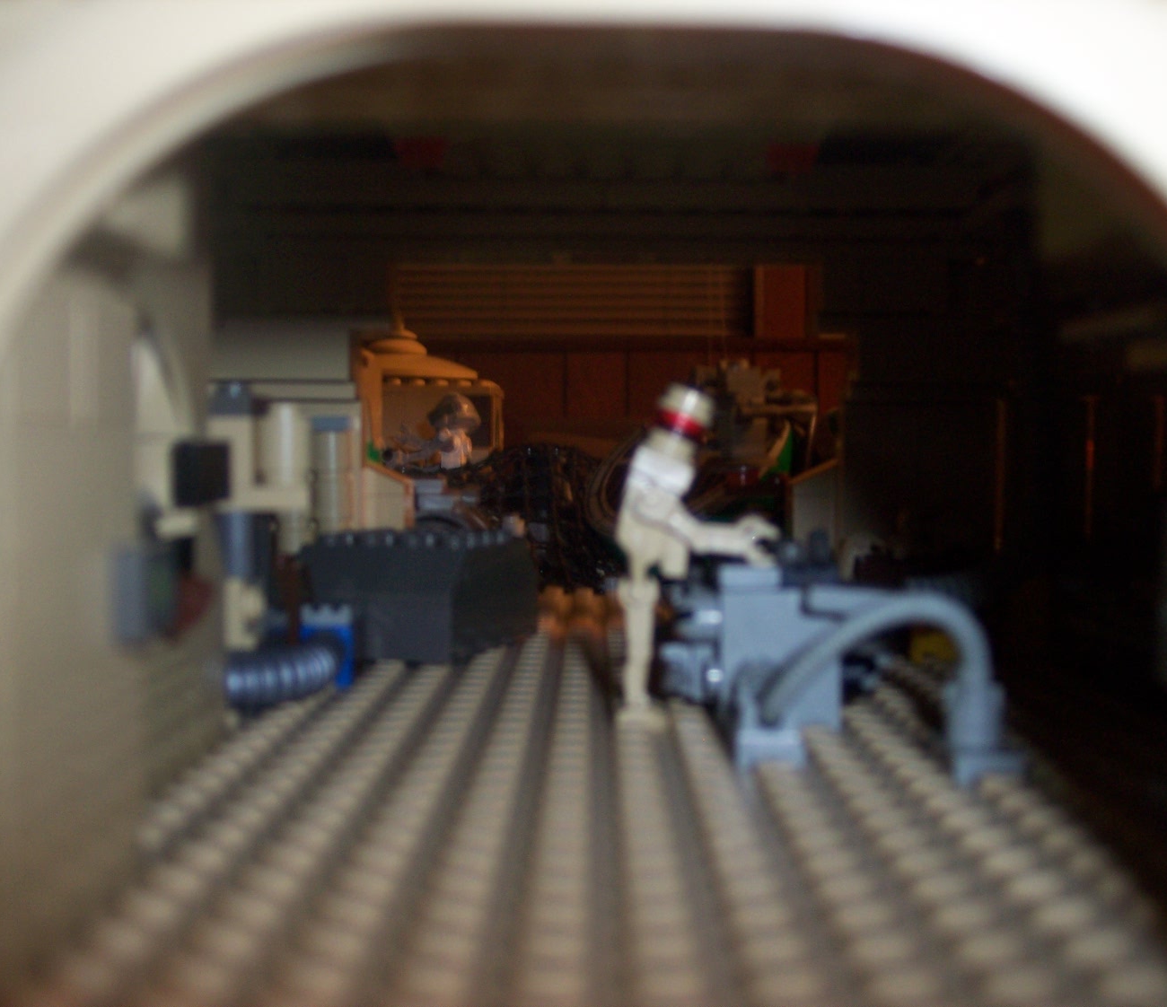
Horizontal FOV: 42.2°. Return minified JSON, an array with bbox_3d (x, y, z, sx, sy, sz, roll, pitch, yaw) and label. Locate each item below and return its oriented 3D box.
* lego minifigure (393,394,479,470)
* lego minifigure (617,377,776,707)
[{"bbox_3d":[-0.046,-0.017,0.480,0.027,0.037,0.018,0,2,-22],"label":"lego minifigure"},{"bbox_3d":[0.016,0.008,0.210,0.023,0.048,0.018,0,2,0],"label":"lego minifigure"}]

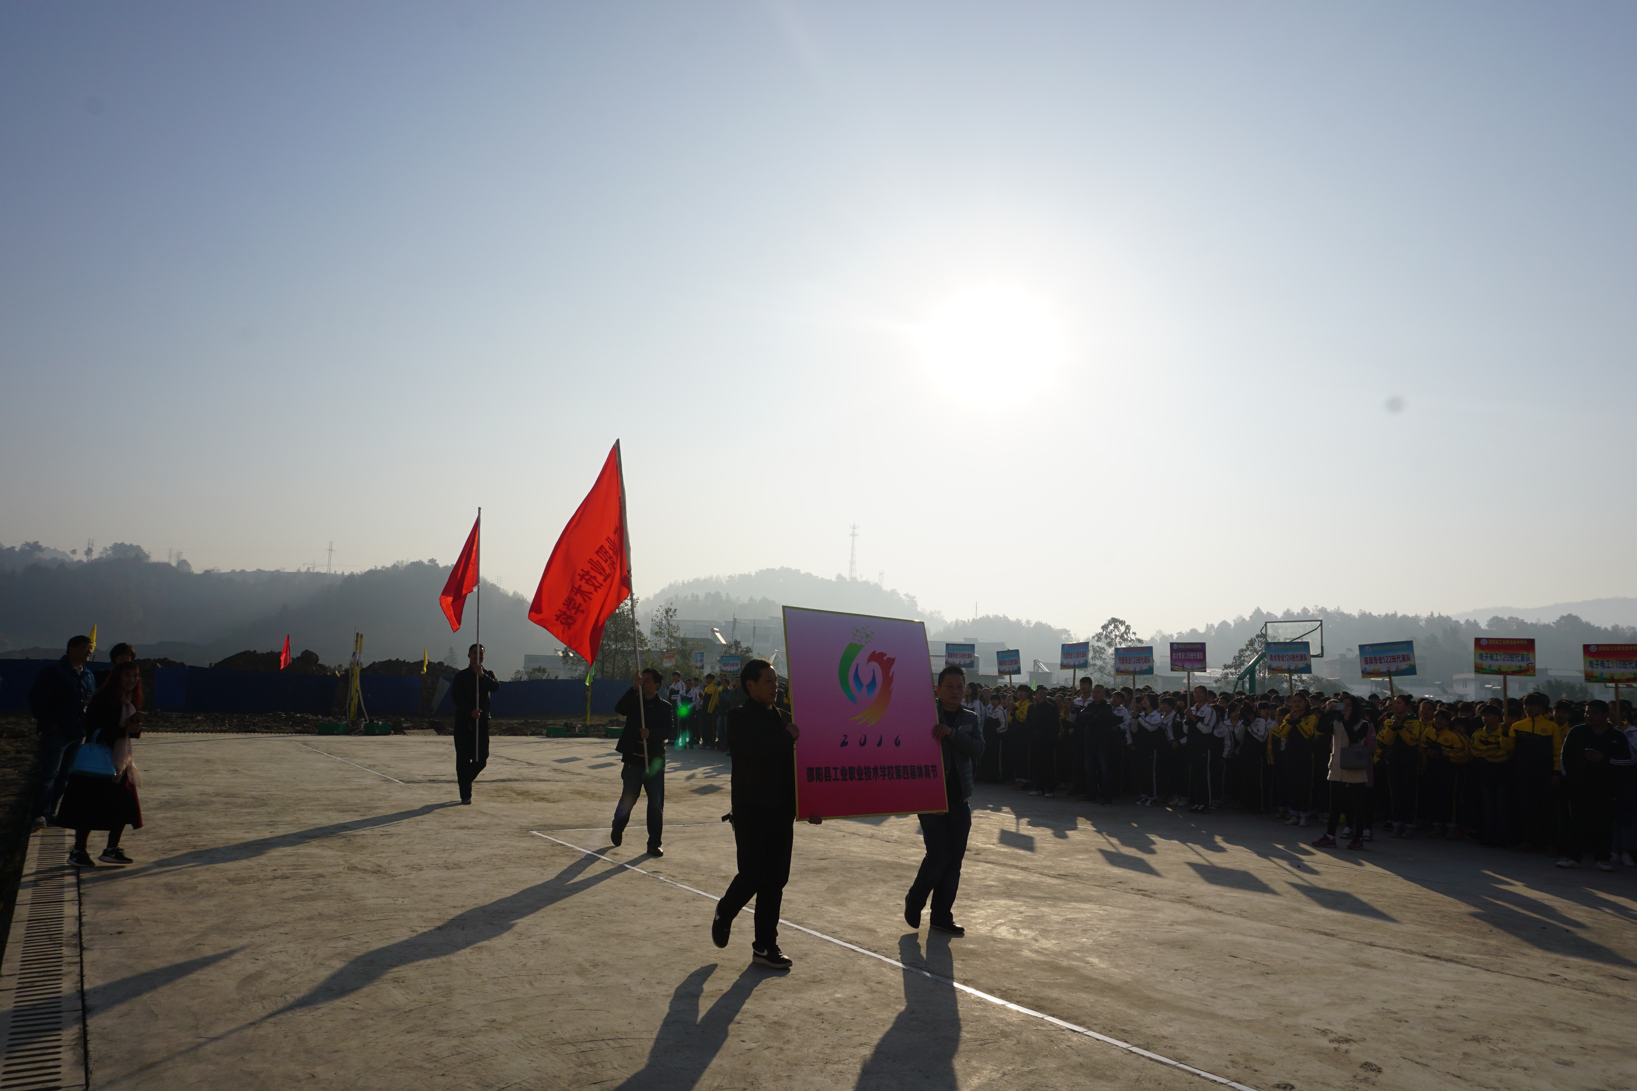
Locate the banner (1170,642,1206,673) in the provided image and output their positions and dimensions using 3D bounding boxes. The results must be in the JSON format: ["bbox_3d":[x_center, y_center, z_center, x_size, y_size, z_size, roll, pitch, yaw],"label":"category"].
[{"bbox_3d":[5.133,1.555,15.140,0.030,0.400,0.585,7,-9,-35],"label":"banner"}]

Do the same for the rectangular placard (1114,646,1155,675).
[{"bbox_3d":[4.613,1.692,15.920,0.585,0.400,0.030,-8,-14,41],"label":"rectangular placard"}]

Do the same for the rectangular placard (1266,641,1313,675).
[{"bbox_3d":[6.003,1.440,13.920,0.030,0.400,0.585,2,-6,-38],"label":"rectangular placard"}]

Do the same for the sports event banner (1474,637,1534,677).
[{"bbox_3d":[7.427,1.208,11.809,0.030,0.400,0.585,9,-8,-41],"label":"sports event banner"}]

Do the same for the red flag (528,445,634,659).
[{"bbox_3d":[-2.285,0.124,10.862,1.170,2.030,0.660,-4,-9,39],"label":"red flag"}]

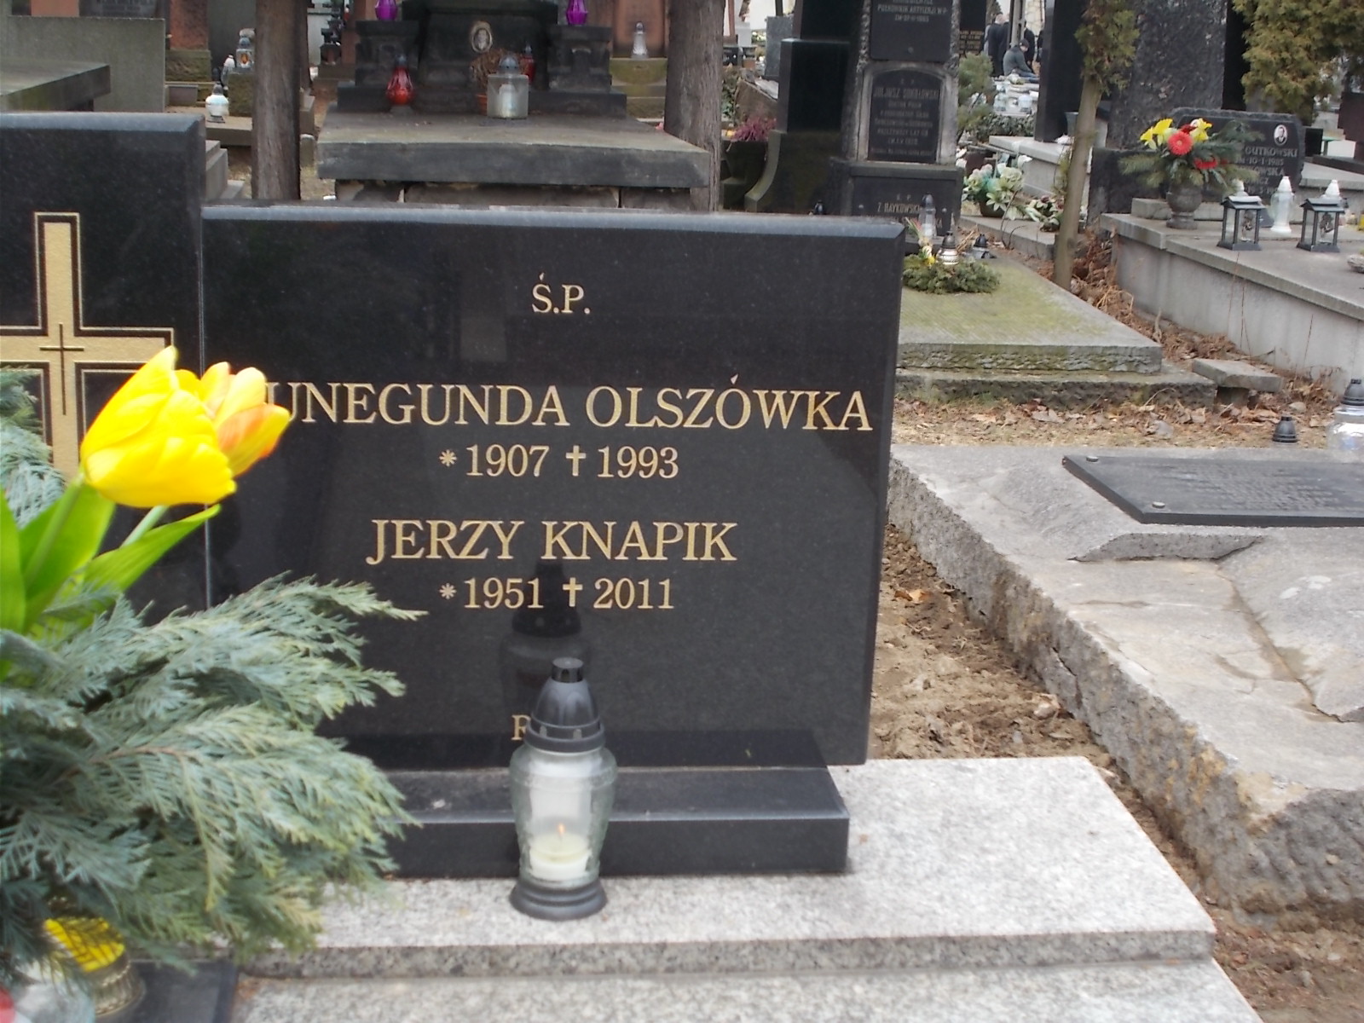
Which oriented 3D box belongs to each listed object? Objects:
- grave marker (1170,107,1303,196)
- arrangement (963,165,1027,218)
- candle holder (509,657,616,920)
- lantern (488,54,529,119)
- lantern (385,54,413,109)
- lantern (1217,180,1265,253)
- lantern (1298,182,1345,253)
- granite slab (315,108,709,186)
[{"bbox_3d":[2.456,-1.578,8.717,0.565,0.385,0.100,1,14,-6],"label":"grave marker"},{"bbox_3d":[1.505,-1.540,9.489,0.280,0.235,0.250,0,14,-8],"label":"arrangement"},{"bbox_3d":[-0.130,0.290,2.113,0.115,0.270,0.115,1,14,-6],"label":"candle holder"},{"bbox_3d":[-0.618,-1.523,7.043,0.150,0.222,0.130,0,14,-9],"label":"lantern"},{"bbox_3d":[-1.016,-1.544,7.113,0.107,0.200,0.107,0,14,-9],"label":"lantern"},{"bbox_3d":[2.150,-1.123,7.569,0.125,0.215,0.130,-1,15,-12],"label":"lantern"},{"bbox_3d":[2.483,-1.130,7.644,0.125,0.215,0.130,-1,15,-12],"label":"lantern"},{"bbox_3d":[-0.612,-1.212,6.471,1.100,0.100,1.900,0,14,-9],"label":"granite slab"}]

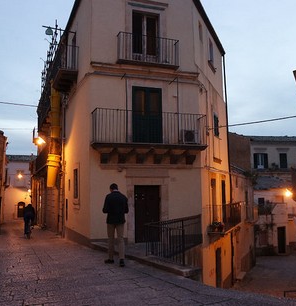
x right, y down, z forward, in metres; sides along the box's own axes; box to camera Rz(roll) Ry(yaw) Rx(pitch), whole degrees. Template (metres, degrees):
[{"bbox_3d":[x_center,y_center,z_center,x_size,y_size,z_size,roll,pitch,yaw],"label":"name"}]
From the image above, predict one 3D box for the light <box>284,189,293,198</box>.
[{"bbox_3d":[10.317,2.974,22.500,0.500,0.680,0.500,-2,-6,20],"label":"light"}]

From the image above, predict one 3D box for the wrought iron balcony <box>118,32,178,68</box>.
[{"bbox_3d":[0.003,-3.822,11.683,2.399,1.060,0.420,1,-6,-16],"label":"wrought iron balcony"}]

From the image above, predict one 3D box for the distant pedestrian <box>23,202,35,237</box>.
[{"bbox_3d":[-5.797,3.307,14.900,0.580,1.700,0.600,2,-6,-23],"label":"distant pedestrian"}]

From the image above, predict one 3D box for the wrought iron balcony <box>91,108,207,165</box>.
[{"bbox_3d":[0.071,-0.515,11.175,4.262,1.801,0.760,1,-6,-16],"label":"wrought iron balcony"}]

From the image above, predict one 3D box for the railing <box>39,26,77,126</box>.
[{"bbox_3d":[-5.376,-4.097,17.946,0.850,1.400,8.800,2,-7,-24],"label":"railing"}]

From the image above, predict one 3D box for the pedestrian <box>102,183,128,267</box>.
[{"bbox_3d":[-0.700,1.551,6.600,0.560,1.740,0.360,1,-6,-10],"label":"pedestrian"}]

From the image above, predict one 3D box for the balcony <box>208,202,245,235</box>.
[{"bbox_3d":[3.777,2.939,14.538,0.750,1.130,4.960,-3,-7,25],"label":"balcony"}]

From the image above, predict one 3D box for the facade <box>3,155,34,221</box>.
[{"bbox_3d":[-18.453,4.954,44.000,5.200,9.400,2.000,2,-6,-22],"label":"facade"}]

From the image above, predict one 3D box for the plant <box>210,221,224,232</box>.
[{"bbox_3d":[2.824,3.020,12.486,0.600,0.500,0.320,-3,-7,25],"label":"plant"}]

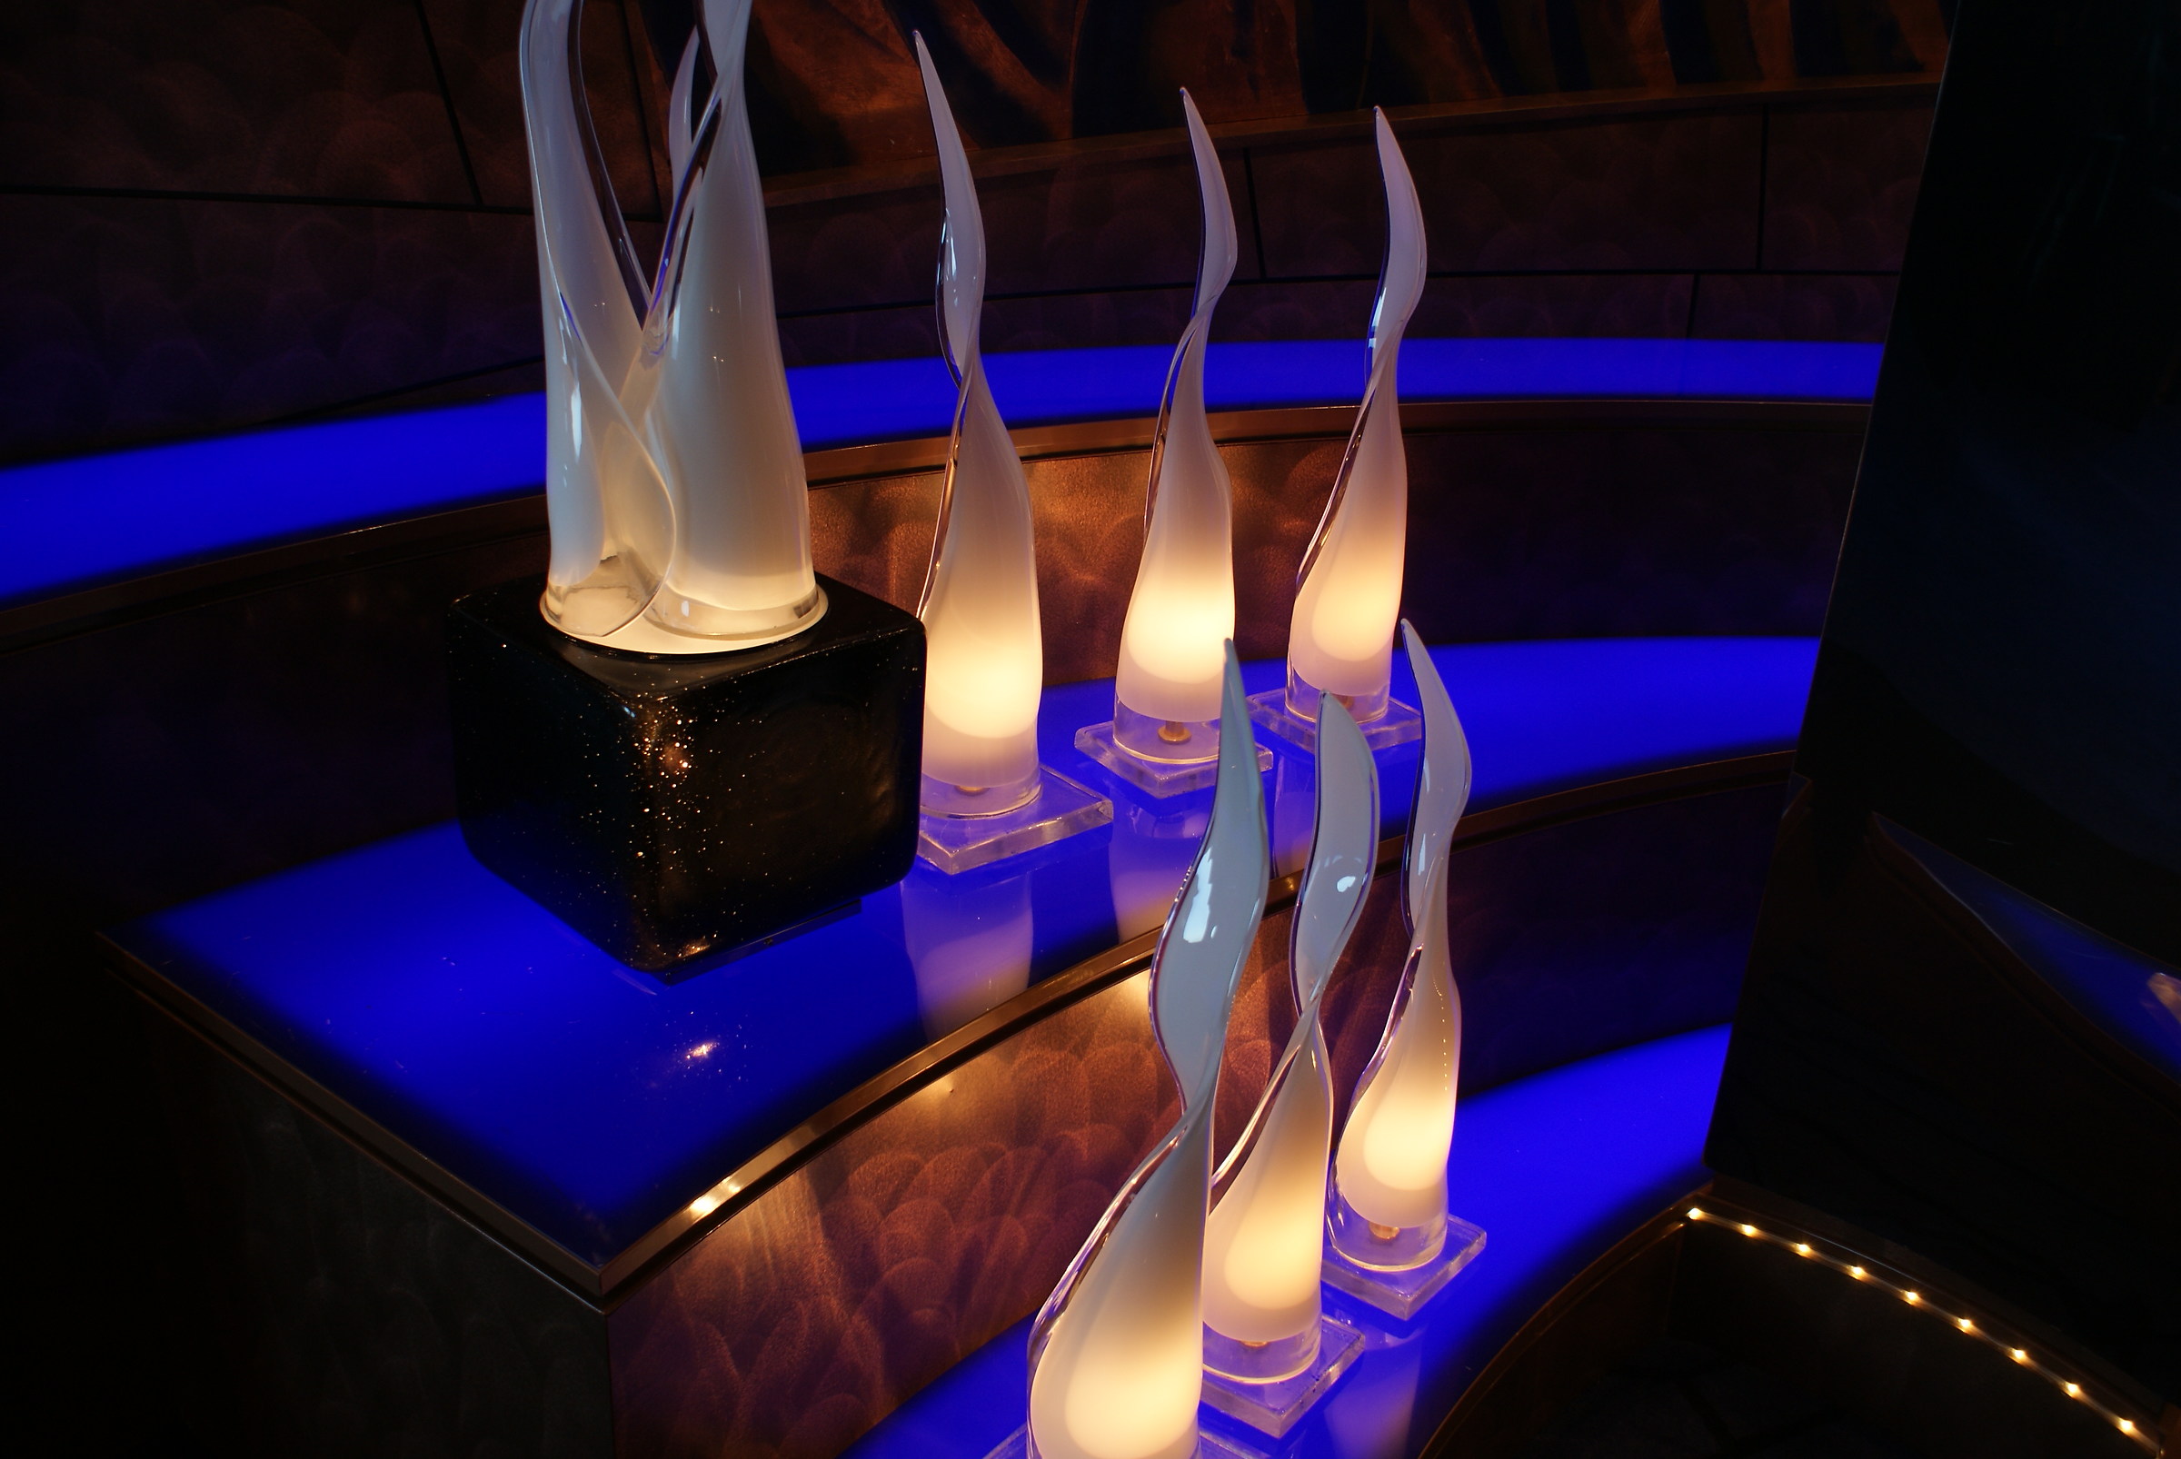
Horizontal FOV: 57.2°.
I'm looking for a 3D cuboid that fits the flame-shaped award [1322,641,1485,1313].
[{"bbox_3d":[0.223,0.158,1.386,0.113,0.489,0.113,19,27,36],"label":"flame-shaped award"}]

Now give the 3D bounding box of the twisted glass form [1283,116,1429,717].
[{"bbox_3d":[0.210,-0.239,1.570,0.084,0.475,0.086,2,21,0],"label":"twisted glass form"}]

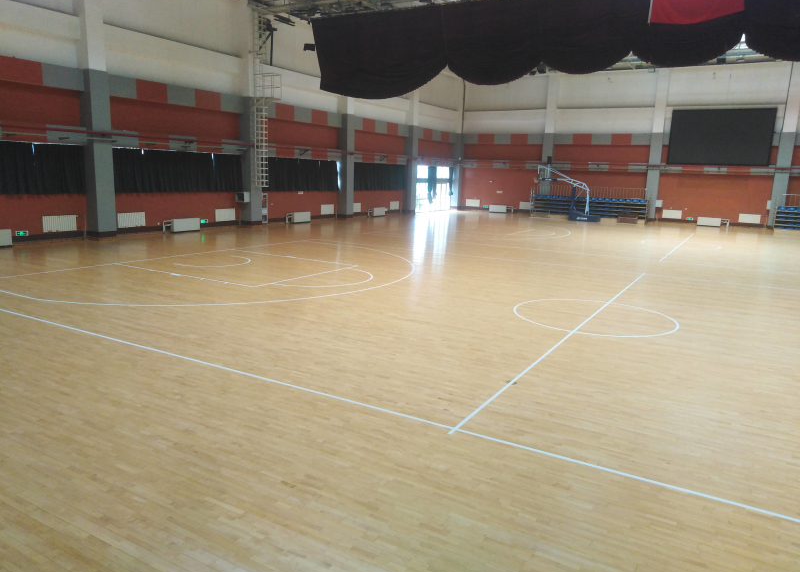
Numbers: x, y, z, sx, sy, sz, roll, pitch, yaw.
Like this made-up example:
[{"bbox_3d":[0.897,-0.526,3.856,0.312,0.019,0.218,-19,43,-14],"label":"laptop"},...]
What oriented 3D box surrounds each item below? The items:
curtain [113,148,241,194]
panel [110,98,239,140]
[{"bbox_3d":[-10.678,-5.598,28.553,0.200,1.990,7.950,8,12,29],"label":"curtain"},{"bbox_3d":[-10.740,-8.022,28.113,0.100,1.430,7.930,8,12,29],"label":"panel"}]

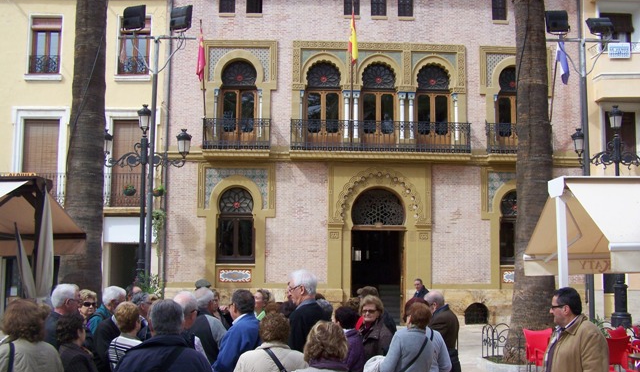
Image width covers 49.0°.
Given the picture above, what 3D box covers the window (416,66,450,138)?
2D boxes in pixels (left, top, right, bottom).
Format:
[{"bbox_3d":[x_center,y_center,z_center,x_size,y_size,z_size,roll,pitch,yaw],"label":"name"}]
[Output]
[{"bbox_3d":[3.704,-2.666,22.773,1.126,2.675,0.250,1,-6,-2],"label":"window"}]

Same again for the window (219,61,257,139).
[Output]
[{"bbox_3d":[-2.918,-3.025,25.006,1.380,3.095,0.250,1,-7,-3],"label":"window"}]

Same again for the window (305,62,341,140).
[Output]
[{"bbox_3d":[0.097,-2.699,22.640,1.161,2.692,0.250,1,-6,-2],"label":"window"}]

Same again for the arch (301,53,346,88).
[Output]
[{"bbox_3d":[0.159,-3.849,23.565,1.495,1.255,0.300,1,-7,-3],"label":"arch"}]

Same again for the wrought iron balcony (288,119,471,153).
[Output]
[{"bbox_3d":[1.972,-1.600,22.905,5.831,1.084,0.420,1,-7,-3],"label":"wrought iron balcony"}]

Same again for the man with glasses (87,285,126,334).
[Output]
[{"bbox_3d":[-1.783,1.643,5.786,0.360,1.624,0.500,5,-8,-31],"label":"man with glasses"}]

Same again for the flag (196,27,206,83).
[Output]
[{"bbox_3d":[-3.590,-3.996,21.332,0.317,1.745,0.300,1,-6,-2],"label":"flag"}]

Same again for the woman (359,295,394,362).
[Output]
[{"bbox_3d":[0.474,1.804,6.416,0.460,1.600,0.300,-2,-7,23],"label":"woman"}]

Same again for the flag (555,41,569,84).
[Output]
[{"bbox_3d":[7.744,-4.029,22.553,0.476,1.650,0.350,1,-7,-3],"label":"flag"}]

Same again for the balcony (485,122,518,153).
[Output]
[{"bbox_3d":[6.507,-1.543,23.111,2.167,1.061,0.420,1,-7,-3],"label":"balcony"}]

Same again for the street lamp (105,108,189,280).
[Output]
[{"bbox_3d":[-4.610,0.847,18.355,2.456,6.062,0.470,1,-6,-2],"label":"street lamp"}]

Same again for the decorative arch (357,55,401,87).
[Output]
[{"bbox_3d":[2.125,-4.178,25.308,1.632,1.224,0.250,1,-7,-3],"label":"decorative arch"}]

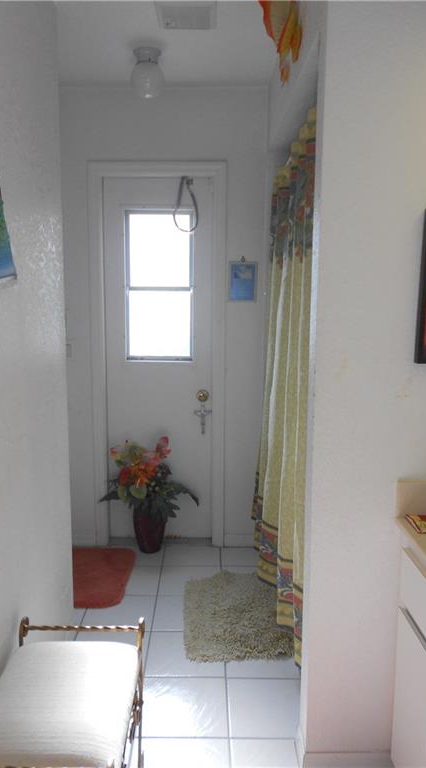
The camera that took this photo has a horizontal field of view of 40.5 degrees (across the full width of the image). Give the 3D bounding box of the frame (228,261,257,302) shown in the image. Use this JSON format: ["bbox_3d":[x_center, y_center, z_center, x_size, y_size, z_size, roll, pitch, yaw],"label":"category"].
[{"bbox_3d":[0.160,-0.542,3.066,0.158,0.220,0.016,0,7,0],"label":"frame"}]

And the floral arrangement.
[{"bbox_3d":[-0.342,0.522,3.136,0.505,0.460,0.330,0,7,0],"label":"floral arrangement"}]

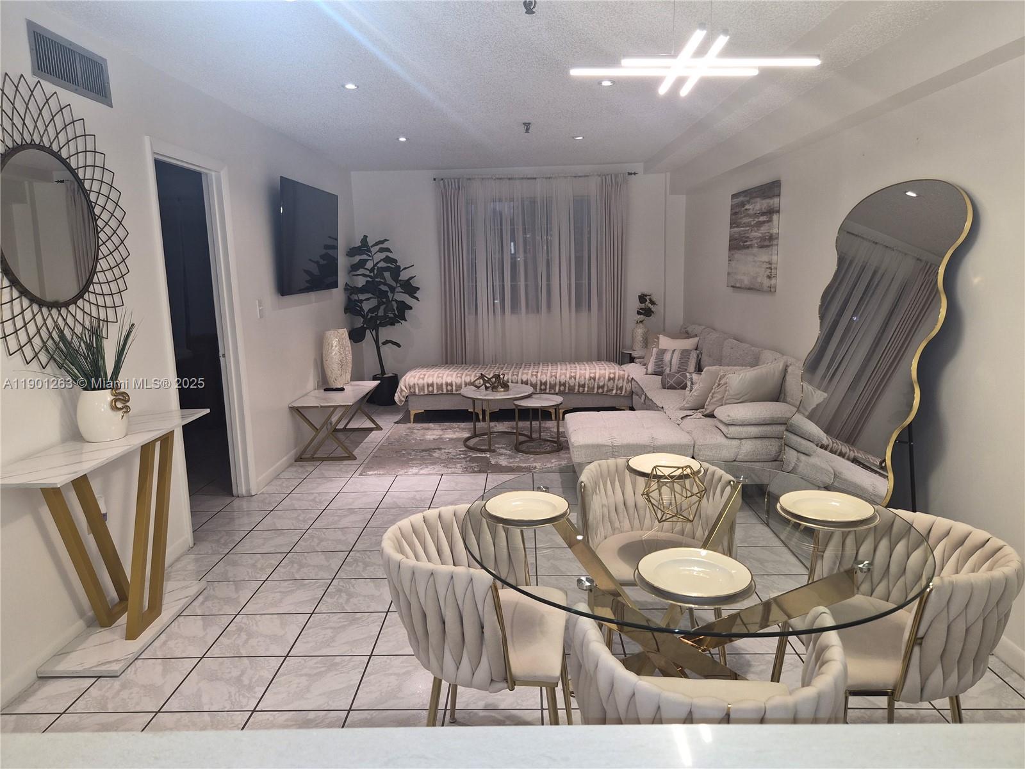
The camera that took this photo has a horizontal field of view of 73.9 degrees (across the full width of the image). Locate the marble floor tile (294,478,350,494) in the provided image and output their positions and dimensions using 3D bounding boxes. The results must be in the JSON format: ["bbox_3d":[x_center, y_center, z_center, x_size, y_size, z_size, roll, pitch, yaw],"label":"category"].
[{"bbox_3d":[-1.318,0.702,4.715,0.322,0.010,0.322,-1,10,1],"label":"marble floor tile"}]

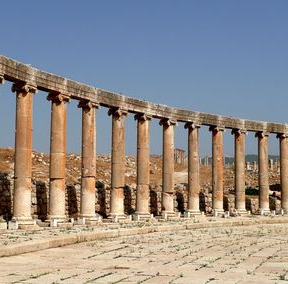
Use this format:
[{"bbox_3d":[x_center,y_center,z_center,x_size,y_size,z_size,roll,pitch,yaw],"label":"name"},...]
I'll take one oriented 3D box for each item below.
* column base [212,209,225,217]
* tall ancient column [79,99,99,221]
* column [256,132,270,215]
[{"bbox_3d":[5.566,5.237,44.535,0.980,0.506,0.980,-6,-8,43],"label":"column base"},{"bbox_3d":[-2.801,0.999,31.024,1.050,6.160,1.080,0,-5,0],"label":"tall ancient column"},{"bbox_3d":[9.438,2.356,47.179,0.950,6.316,0.950,5,-7,-43],"label":"column"}]

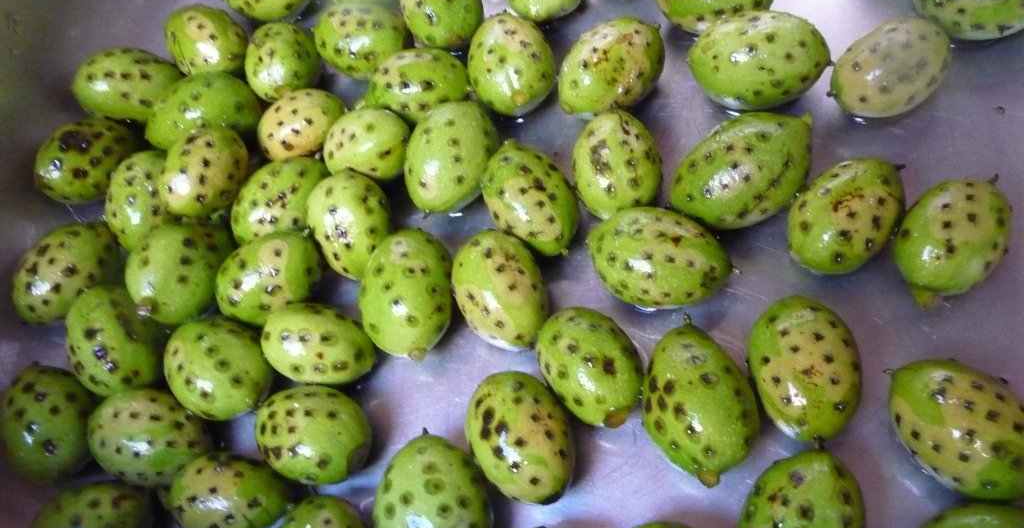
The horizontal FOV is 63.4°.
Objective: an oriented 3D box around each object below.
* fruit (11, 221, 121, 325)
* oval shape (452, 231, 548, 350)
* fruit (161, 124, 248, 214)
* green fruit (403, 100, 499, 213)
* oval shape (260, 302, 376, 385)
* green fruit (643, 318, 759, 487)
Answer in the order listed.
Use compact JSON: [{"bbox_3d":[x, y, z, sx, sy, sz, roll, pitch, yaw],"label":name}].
[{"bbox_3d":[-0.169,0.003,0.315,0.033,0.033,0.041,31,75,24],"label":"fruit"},{"bbox_3d":[-0.004,0.009,0.303,0.032,0.032,0.049,-25,64,-1],"label":"oval shape"},{"bbox_3d":[-0.117,-0.035,0.315,0.029,0.029,0.036,29,73,24],"label":"fruit"},{"bbox_3d":[-0.022,-0.040,0.305,0.032,0.032,0.045,19,73,21],"label":"green fruit"},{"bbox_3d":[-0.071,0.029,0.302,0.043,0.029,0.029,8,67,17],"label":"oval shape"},{"bbox_3d":[0.055,0.041,0.244,0.031,0.031,0.047,-11,64,3],"label":"green fruit"}]

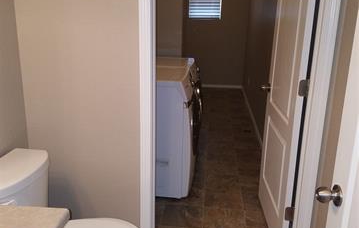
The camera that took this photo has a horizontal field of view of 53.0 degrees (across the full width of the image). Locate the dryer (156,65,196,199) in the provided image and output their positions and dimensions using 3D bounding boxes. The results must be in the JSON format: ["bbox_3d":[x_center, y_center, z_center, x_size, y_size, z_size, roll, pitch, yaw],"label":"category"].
[{"bbox_3d":[-0.232,0.123,3.085,0.790,0.960,0.686,3,17,5],"label":"dryer"}]

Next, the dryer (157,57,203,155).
[{"bbox_3d":[-0.166,-0.070,3.744,0.790,0.960,0.686,3,17,5],"label":"dryer"}]

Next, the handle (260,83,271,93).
[{"bbox_3d":[0.627,-0.190,2.611,0.070,0.065,0.065,2,16,3],"label":"handle"}]

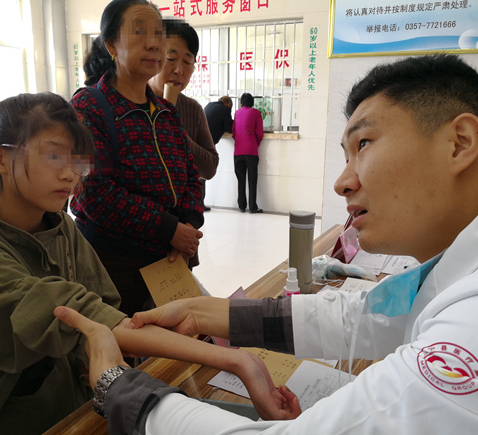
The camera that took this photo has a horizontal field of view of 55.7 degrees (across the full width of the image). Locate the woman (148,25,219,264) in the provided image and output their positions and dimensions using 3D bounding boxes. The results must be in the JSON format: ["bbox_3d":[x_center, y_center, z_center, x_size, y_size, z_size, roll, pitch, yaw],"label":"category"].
[{"bbox_3d":[-0.250,0.070,1.750,0.480,1.540,0.380,-8,15,-38],"label":"woman"}]

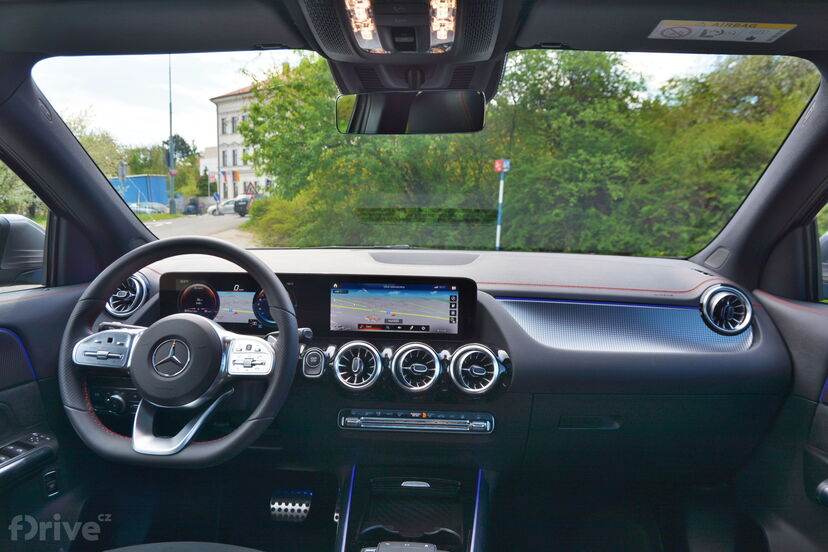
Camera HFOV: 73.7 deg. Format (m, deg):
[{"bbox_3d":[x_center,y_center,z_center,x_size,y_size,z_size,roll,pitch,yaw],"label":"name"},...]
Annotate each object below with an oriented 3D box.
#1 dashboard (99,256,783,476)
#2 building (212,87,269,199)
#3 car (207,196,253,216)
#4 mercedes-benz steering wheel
[{"bbox_3d":[0.019,0.140,1.208,1.320,0.375,0.480,2,7,4],"label":"dashboard"},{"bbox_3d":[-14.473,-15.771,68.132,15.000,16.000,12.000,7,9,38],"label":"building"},{"bbox_3d":[-15.074,-5.794,46.786,4.250,1.480,1.780,1,7,-5],"label":"car"},{"bbox_3d":[-0.357,0.111,0.853,0.370,0.357,0.090,2,-16,4],"label":"mercedes-benz steering wheel"}]

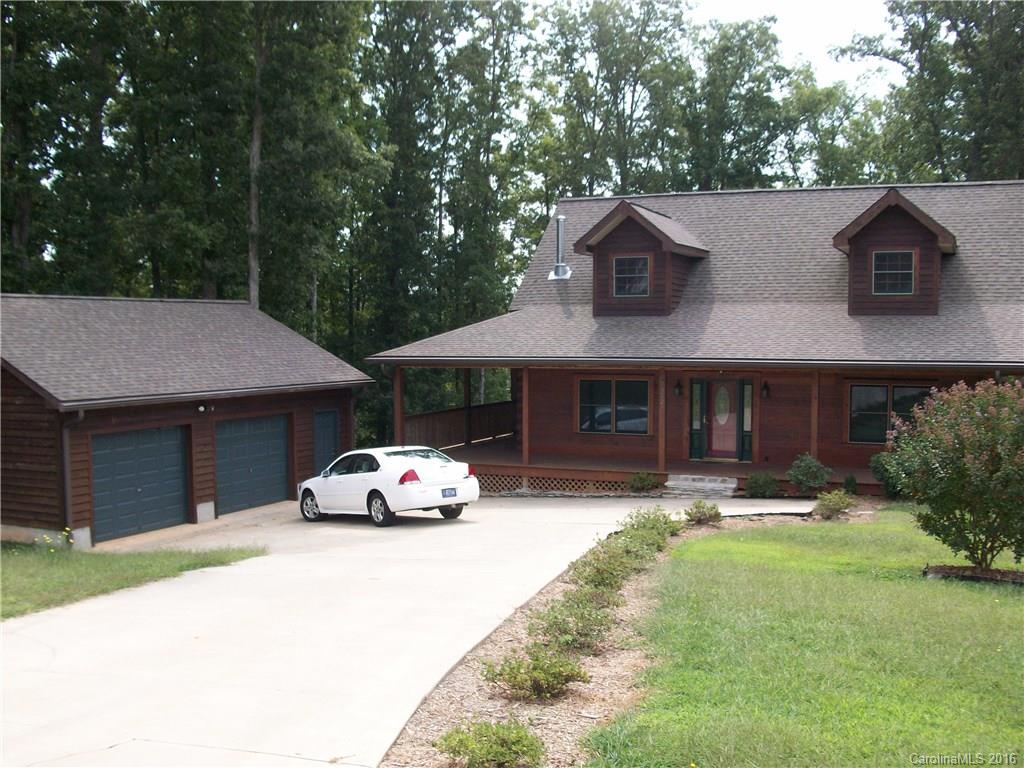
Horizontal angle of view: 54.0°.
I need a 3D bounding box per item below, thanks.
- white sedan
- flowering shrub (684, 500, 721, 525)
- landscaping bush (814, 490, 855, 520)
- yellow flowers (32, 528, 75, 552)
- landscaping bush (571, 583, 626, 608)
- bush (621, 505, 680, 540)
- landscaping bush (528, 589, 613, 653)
[{"bbox_3d":[-2.730,2.096,21.071,1.870,1.490,5.090,-3,-2,-38],"label":"white sedan"},{"bbox_3d":[3.400,2.294,17.954,0.640,0.420,0.600,1,3,11],"label":"flowering shrub"},{"bbox_3d":[5.787,2.180,18.047,0.710,0.510,0.650,1,3,18],"label":"landscaping bush"},{"bbox_3d":[-8.750,2.986,19.194,0.780,0.450,0.550,-1,3,-25],"label":"yellow flowers"},{"bbox_3d":[0.818,2.039,9.627,0.520,0.330,0.500,0,3,5],"label":"landscaping bush"},{"bbox_3d":[2.199,2.152,15.742,0.920,0.500,0.800,0,3,8],"label":"bush"},{"bbox_3d":[0.463,1.873,7.965,0.640,0.440,0.600,0,3,3],"label":"landscaping bush"}]

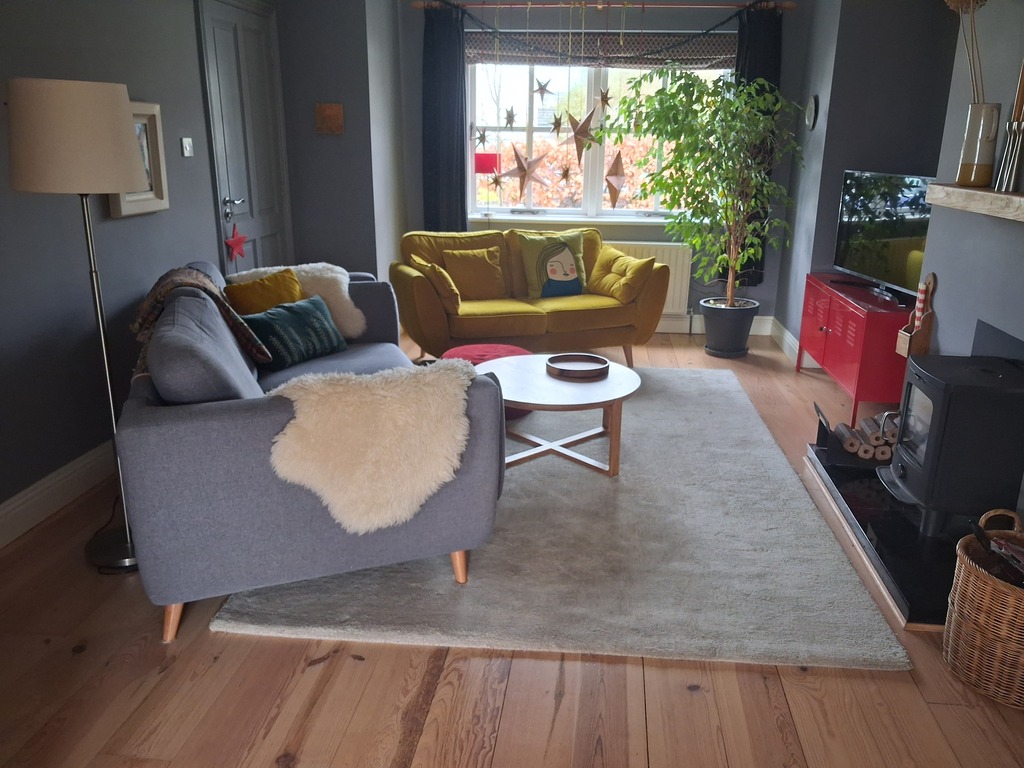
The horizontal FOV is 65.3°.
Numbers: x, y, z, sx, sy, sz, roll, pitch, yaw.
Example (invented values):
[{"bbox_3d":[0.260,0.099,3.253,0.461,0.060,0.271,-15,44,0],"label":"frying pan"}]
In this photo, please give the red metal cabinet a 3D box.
[{"bbox_3d":[2.018,-0.221,4.559,0.400,0.630,1.190,2,17,6],"label":"red metal cabinet"}]

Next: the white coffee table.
[{"bbox_3d":[0.189,0.141,3.666,0.810,0.365,0.810,2,16,7],"label":"white coffee table"}]

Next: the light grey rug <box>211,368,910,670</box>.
[{"bbox_3d":[0.271,0.319,3.734,1.980,0.025,3.070,2,16,5],"label":"light grey rug"}]

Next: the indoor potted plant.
[{"bbox_3d":[1.254,-1.118,5.373,1.310,1.880,1.100,2,17,6],"label":"indoor potted plant"}]

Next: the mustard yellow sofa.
[{"bbox_3d":[0.085,-0.579,5.343,1.700,0.860,0.920,-4,17,-14],"label":"mustard yellow sofa"}]

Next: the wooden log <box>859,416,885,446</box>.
[{"bbox_3d":[1.589,0.210,3.524,0.068,0.068,0.200,4,17,12],"label":"wooden log"}]

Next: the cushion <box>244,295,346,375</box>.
[{"bbox_3d":[-0.967,-0.235,3.580,0.130,0.300,0.470,-25,0,35],"label":"cushion"}]

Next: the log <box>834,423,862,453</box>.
[{"bbox_3d":[1.510,0.242,3.578,0.074,0.074,0.200,3,17,10],"label":"log"}]

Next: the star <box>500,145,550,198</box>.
[{"bbox_3d":[0.088,-1.564,5.893,0.385,0.405,0.090,-2,17,-8],"label":"star"}]

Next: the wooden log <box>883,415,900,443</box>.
[{"bbox_3d":[1.681,0.197,3.571,0.070,0.070,0.220,4,17,13],"label":"wooden log"}]

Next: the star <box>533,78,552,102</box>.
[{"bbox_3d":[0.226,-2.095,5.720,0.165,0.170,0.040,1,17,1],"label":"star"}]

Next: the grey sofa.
[{"bbox_3d":[-0.839,0.026,3.140,1.050,0.910,1.890,-5,17,-19],"label":"grey sofa"}]

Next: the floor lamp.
[{"bbox_3d":[-1.359,-0.155,2.644,0.380,1.585,0.380,2,17,6],"label":"floor lamp"}]

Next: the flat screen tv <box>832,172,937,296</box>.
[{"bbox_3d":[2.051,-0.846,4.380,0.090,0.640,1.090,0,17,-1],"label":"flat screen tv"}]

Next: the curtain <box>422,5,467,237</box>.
[{"bbox_3d":[-0.509,-1.753,5.991,0.340,1.940,0.130,2,16,7],"label":"curtain"}]

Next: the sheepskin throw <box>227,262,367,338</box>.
[{"bbox_3d":[-1.036,-0.396,3.877,0.640,0.390,0.320,-5,17,-19],"label":"sheepskin throw"}]

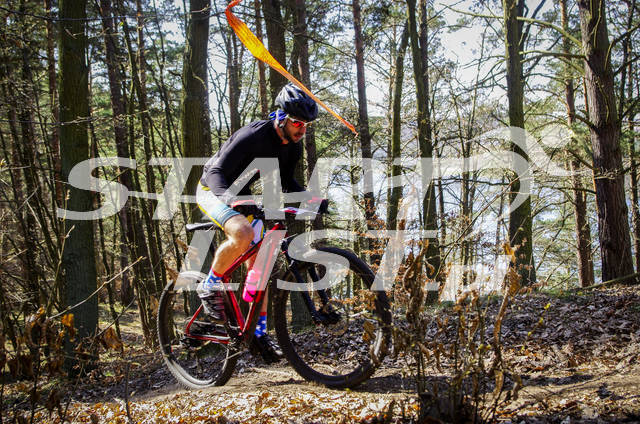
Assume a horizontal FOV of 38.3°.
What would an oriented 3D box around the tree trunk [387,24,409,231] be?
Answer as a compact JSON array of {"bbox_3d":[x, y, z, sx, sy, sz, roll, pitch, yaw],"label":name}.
[{"bbox_3d":[1.335,-1.344,16.000,0.210,4.000,0.210,3,3,0],"label":"tree trunk"}]

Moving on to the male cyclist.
[{"bbox_3d":[-0.347,0.105,5.125,0.930,1.540,0.680,1,4,43],"label":"male cyclist"}]

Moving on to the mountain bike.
[{"bbox_3d":[-0.369,0.492,5.176,1.830,1.040,0.720,-9,-2,43],"label":"mountain bike"}]

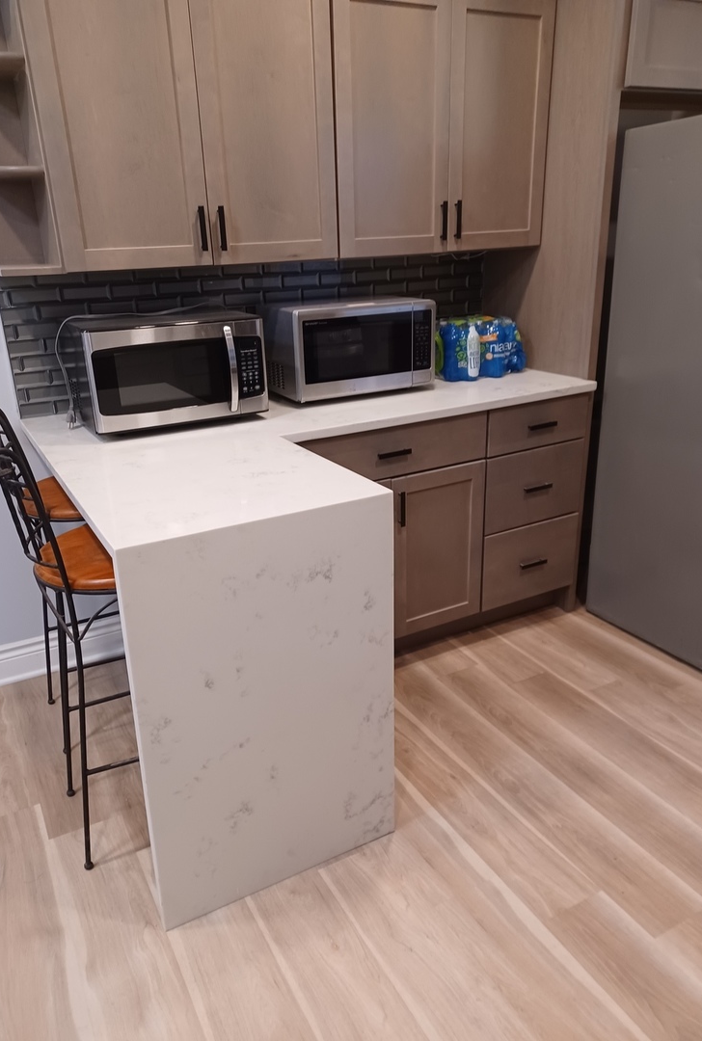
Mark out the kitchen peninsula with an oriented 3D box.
[{"bbox_3d":[0.067,0.119,2.427,1.790,0.932,1.240,-13,24,-27],"label":"kitchen peninsula"}]

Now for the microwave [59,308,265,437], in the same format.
[{"bbox_3d":[-0.568,-0.464,2.289,0.515,0.292,0.413,-13,24,-27],"label":"microwave"}]

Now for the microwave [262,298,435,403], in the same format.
[{"bbox_3d":[-0.028,-0.602,2.590,0.520,0.297,0.370,-13,24,-27],"label":"microwave"}]

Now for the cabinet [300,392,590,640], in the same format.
[{"bbox_3d":[0.179,-0.019,2.812,1.224,0.902,0.650,-13,24,-27],"label":"cabinet"}]

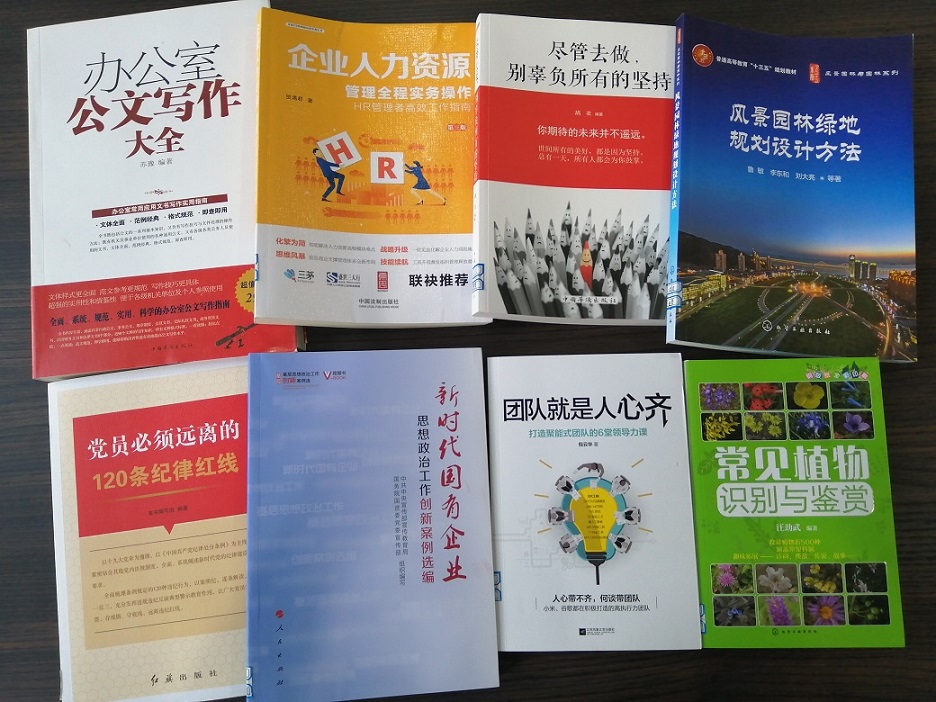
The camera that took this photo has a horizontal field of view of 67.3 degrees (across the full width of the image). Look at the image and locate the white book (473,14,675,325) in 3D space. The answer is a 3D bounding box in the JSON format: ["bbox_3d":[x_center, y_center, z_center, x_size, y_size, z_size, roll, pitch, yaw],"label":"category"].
[{"bbox_3d":[0.093,-0.143,0.551,0.170,0.021,0.240,1,81,-5],"label":"white book"}]

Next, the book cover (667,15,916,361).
[{"bbox_3d":[0.253,-0.128,0.549,0.185,0.022,0.260,4,83,-2],"label":"book cover"}]

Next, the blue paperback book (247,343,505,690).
[{"bbox_3d":[-0.069,0.119,0.506,0.170,0.015,0.240,-2,81,-6],"label":"blue paperback book"}]

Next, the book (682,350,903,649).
[{"bbox_3d":[0.240,0.111,0.525,0.145,0.012,0.209,-1,82,1],"label":"book"}]

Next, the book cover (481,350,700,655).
[{"bbox_3d":[0.090,0.109,0.520,0.146,0.015,0.210,-1,81,0],"label":"book cover"}]

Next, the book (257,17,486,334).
[{"bbox_3d":[-0.071,-0.142,0.548,0.174,0.023,0.245,0,81,-8],"label":"book"}]

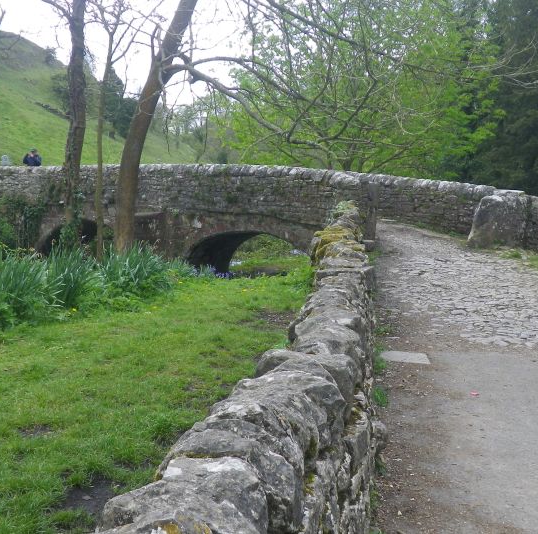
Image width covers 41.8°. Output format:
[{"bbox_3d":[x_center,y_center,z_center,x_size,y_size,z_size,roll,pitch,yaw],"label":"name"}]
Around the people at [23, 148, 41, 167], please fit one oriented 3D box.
[{"bbox_3d":[-7.064,-2.691,21.045,0.550,1.720,0.400,0,3,-6],"label":"people"}]

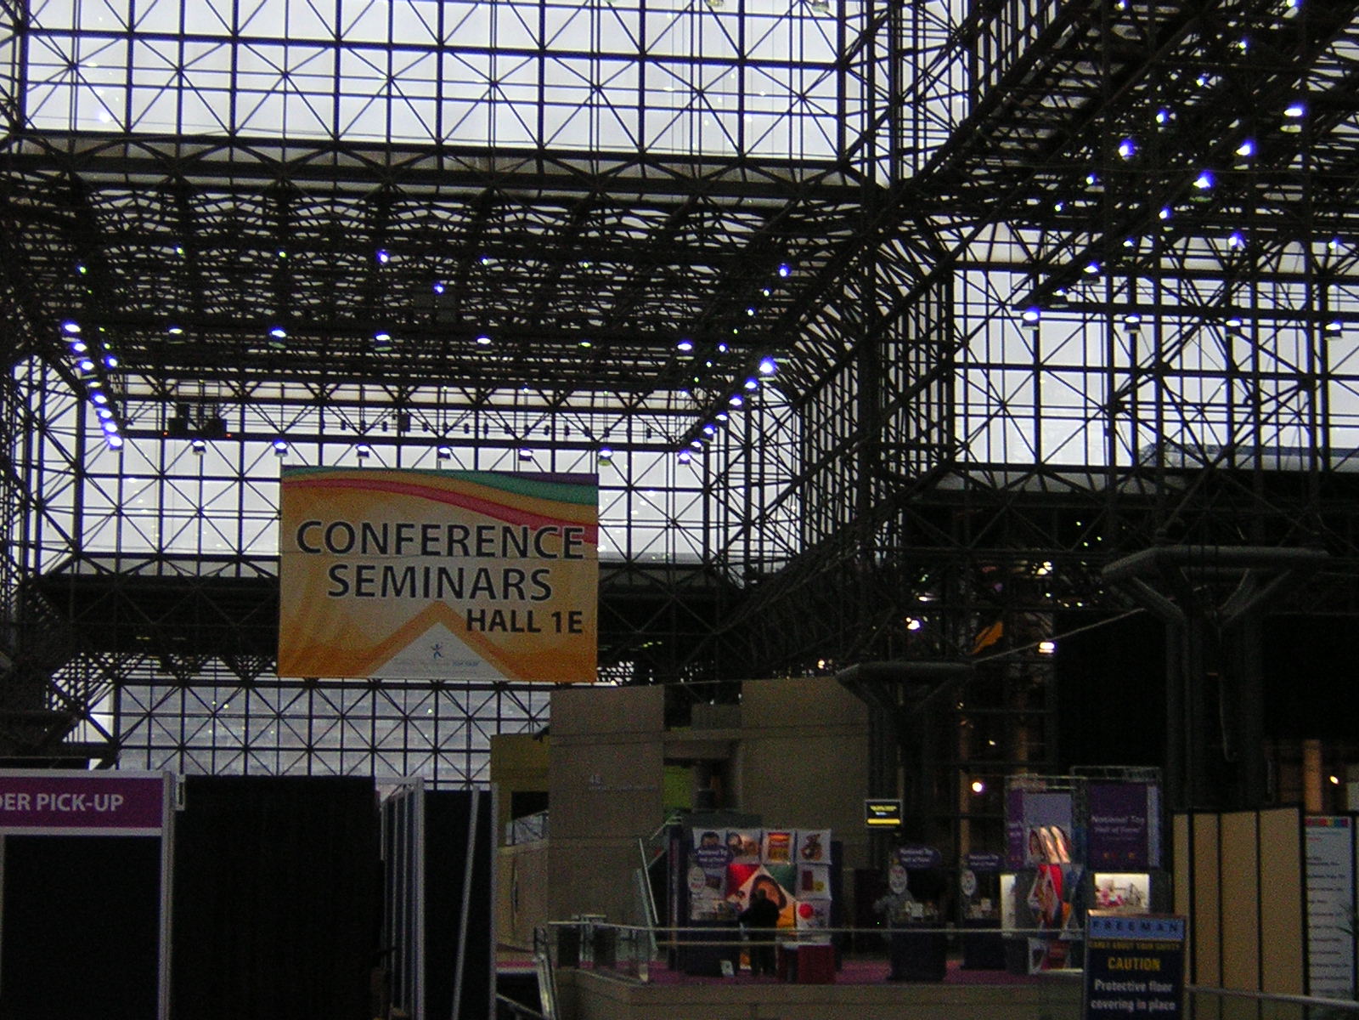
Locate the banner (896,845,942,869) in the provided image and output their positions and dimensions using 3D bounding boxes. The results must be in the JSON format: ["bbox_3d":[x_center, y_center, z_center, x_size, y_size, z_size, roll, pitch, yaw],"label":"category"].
[{"bbox_3d":[4.462,6.446,51.102,0.860,0.460,0.050,1,-8,-8],"label":"banner"}]

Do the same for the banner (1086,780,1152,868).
[{"bbox_3d":[8.151,5.854,51.022,1.170,1.630,0.050,1,-8,-8],"label":"banner"}]

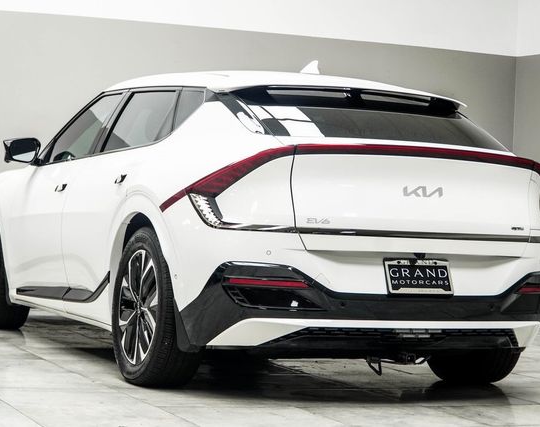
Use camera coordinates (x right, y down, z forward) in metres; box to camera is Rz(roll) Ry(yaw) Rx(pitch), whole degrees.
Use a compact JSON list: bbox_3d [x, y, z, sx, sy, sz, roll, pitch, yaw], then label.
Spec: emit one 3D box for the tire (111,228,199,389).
[{"bbox_3d":[-0.502,0.425,6.106,0.245,0.735,0.735,2,0,-25],"label":"tire"}]

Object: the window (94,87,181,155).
[{"bbox_3d":[-0.626,-0.475,6.671,0.080,0.411,1.050,33,-13,-23],"label":"window"}]

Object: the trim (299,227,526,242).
[{"bbox_3d":[0.641,0.090,5.651,1.175,0.037,0.075,2,0,-25],"label":"trim"}]

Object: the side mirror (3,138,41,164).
[{"bbox_3d":[-1.463,-0.363,7.891,0.220,0.155,0.170,2,0,-25],"label":"side mirror"}]

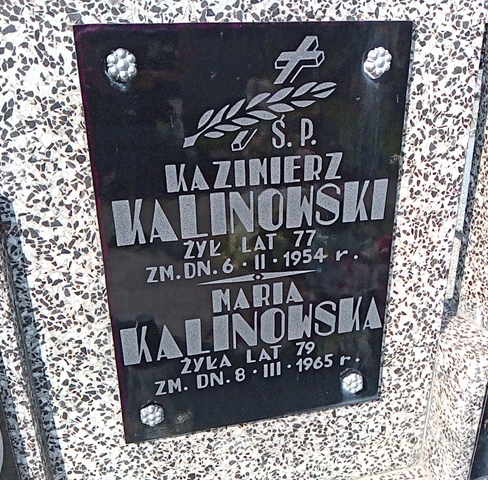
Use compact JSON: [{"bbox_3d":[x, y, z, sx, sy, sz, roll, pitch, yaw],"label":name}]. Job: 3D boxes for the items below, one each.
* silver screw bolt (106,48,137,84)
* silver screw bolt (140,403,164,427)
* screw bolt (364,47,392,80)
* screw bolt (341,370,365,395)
[{"bbox_3d":[-0.115,-0.165,0.490,0.030,0.030,0.015,-6,22,-12],"label":"silver screw bolt"},{"bbox_3d":[-0.112,0.219,0.639,0.030,0.030,0.015,-6,22,-12],"label":"silver screw bolt"},{"bbox_3d":[0.144,-0.187,0.548,0.030,0.030,0.015,-6,22,-12],"label":"screw bolt"},{"bbox_3d":[0.148,0.195,0.696,0.030,0.030,0.015,-6,22,-12],"label":"screw bolt"}]

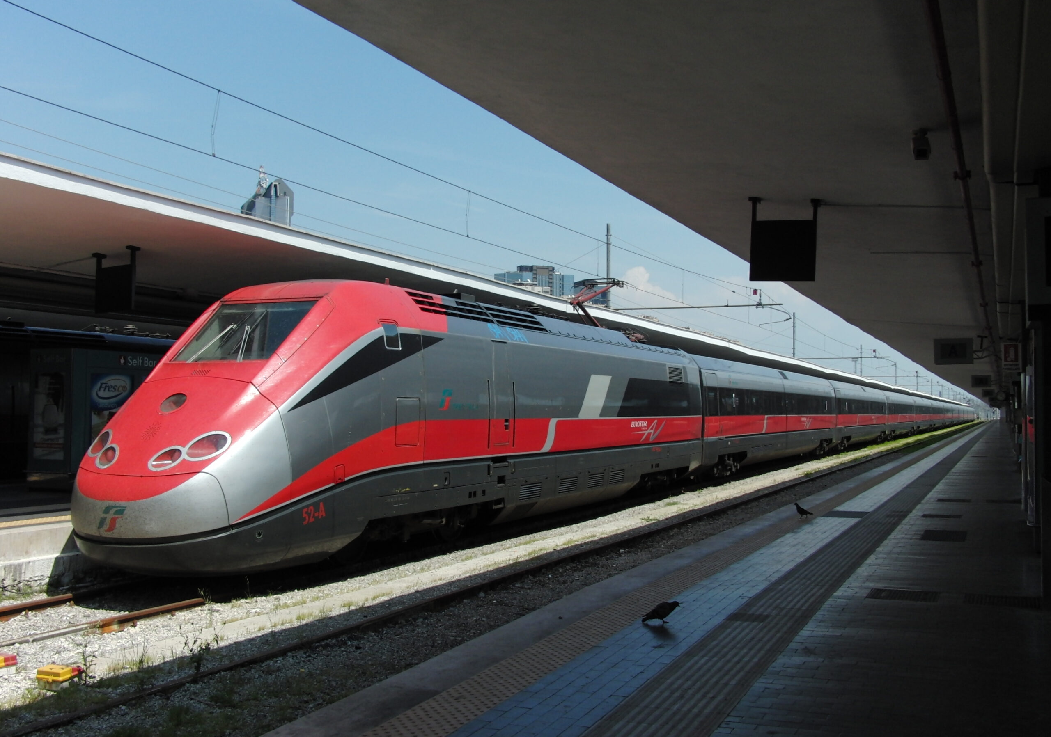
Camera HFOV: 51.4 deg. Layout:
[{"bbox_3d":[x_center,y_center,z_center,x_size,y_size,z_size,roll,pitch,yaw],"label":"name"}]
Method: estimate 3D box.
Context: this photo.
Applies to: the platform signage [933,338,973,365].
[{"bbox_3d":[7.702,-0.304,19.664,0.650,0.470,0.140,-1,-3,24],"label":"platform signage"}]

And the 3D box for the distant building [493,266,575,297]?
[{"bbox_3d":[7.138,-22.985,902.457,48.000,124.800,46.000,2,-3,-34],"label":"distant building"}]

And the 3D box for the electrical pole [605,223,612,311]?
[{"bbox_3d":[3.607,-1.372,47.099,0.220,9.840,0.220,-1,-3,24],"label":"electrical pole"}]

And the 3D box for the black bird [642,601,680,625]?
[{"bbox_3d":[1.051,1.891,8.477,0.295,0.170,0.110,1,-2,-13],"label":"black bird"}]

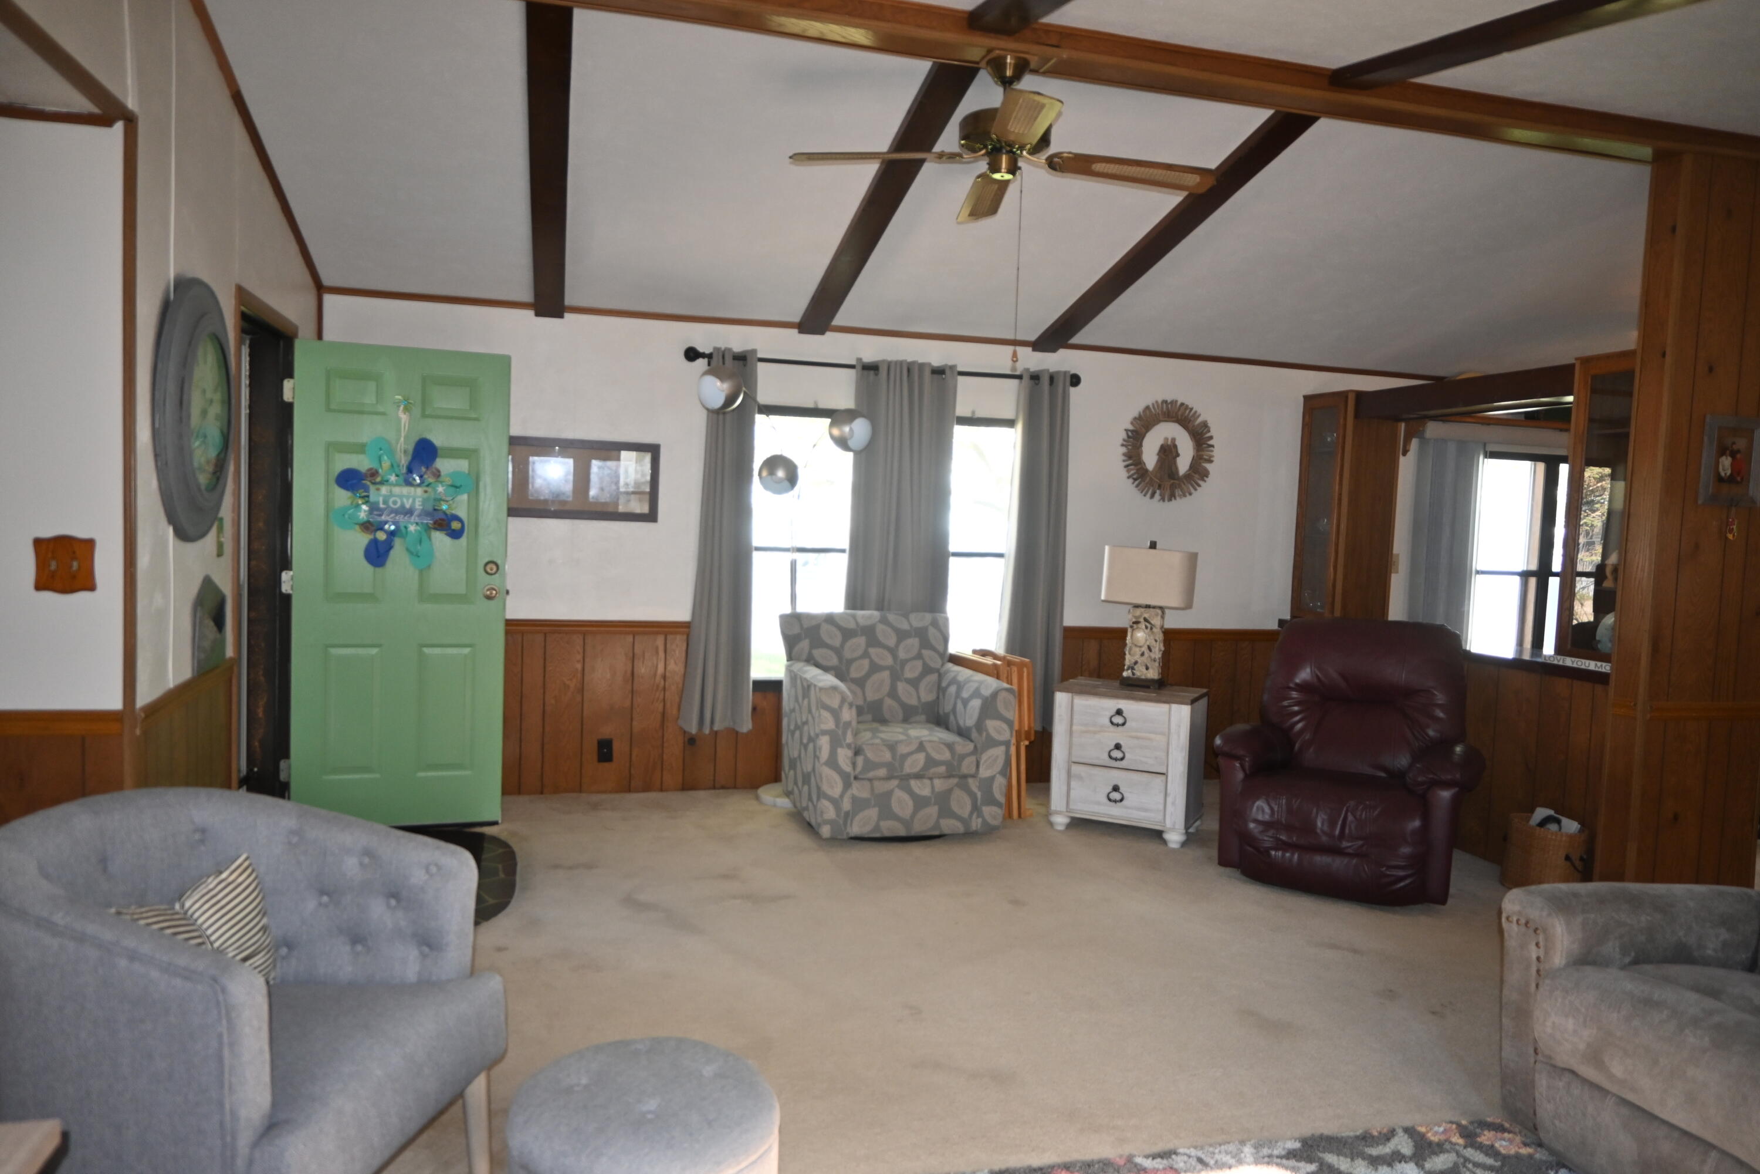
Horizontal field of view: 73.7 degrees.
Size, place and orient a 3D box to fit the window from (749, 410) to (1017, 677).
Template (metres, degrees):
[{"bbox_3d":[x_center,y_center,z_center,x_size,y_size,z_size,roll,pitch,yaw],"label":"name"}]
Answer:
[{"bbox_3d":[0.036,-0.186,6.003,1.470,1.420,0.090,1,4,-15],"label":"window"}]

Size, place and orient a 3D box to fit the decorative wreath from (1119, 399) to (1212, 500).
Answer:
[{"bbox_3d":[1.528,-0.719,6.210,0.530,0.532,0.055,1,3,-15],"label":"decorative wreath"}]

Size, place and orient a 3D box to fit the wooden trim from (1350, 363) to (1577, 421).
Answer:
[{"bbox_3d":[2.732,-0.873,5.392,0.260,0.130,1.355,1,4,-15],"label":"wooden trim"}]

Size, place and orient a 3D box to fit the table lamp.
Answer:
[{"bbox_3d":[1.271,0.127,5.562,0.415,0.680,0.200,4,4,26],"label":"table lamp"}]

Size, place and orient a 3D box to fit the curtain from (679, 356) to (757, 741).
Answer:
[{"bbox_3d":[-0.749,-0.211,5.563,0.348,1.820,0.120,1,3,-15],"label":"curtain"}]

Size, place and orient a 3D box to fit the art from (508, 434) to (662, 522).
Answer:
[{"bbox_3d":[-1.498,-0.498,5.420,0.940,0.366,0.030,1,3,-15],"label":"art"}]

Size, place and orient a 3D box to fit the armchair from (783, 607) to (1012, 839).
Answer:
[{"bbox_3d":[0.059,0.607,5.371,0.890,0.940,0.860,1,4,-17],"label":"armchair"}]

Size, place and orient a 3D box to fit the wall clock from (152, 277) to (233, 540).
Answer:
[{"bbox_3d":[-1.944,-0.503,3.361,0.055,0.735,0.735,1,4,-15],"label":"wall clock"}]

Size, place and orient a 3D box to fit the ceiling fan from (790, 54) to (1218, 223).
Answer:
[{"bbox_3d":[0.385,-1.452,3.640,1.314,0.370,1.314,2,4,-2],"label":"ceiling fan"}]

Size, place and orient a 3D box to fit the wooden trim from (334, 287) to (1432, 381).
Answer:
[{"bbox_3d":[0.383,-1.236,5.886,5.848,0.036,0.022,1,4,-15],"label":"wooden trim"}]

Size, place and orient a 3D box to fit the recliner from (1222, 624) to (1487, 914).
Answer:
[{"bbox_3d":[1.958,0.643,4.848,0.950,0.990,0.950,4,4,26],"label":"recliner"}]

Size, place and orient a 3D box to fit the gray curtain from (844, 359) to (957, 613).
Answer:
[{"bbox_3d":[0.101,-0.197,5.900,0.560,1.860,0.110,1,4,-15],"label":"gray curtain"}]

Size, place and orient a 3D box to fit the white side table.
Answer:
[{"bbox_3d":[1.117,0.770,5.263,0.585,0.629,0.435,3,3,23],"label":"white side table"}]

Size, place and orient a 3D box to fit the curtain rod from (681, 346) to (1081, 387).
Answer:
[{"bbox_3d":[0.055,-1.066,5.727,2.000,0.066,0.075,1,3,-15],"label":"curtain rod"}]

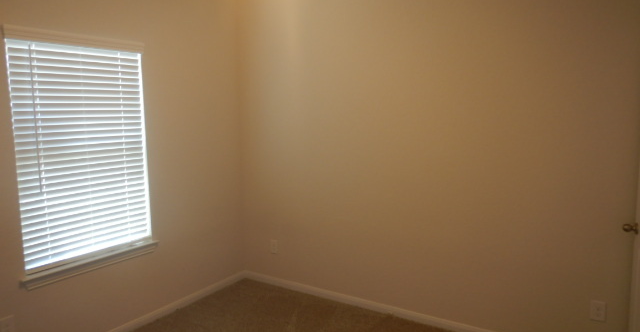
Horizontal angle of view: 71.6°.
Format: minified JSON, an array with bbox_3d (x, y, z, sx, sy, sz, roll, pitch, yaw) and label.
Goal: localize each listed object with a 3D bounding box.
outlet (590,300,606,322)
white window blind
[{"bbox_3d":[1.669,0.877,2.661,0.070,0.117,0.012,4,8,33],"label":"outlet"},{"bbox_3d":[-1.490,-0.101,2.885,0.075,1.420,0.880,4,8,33],"label":"white window blind"}]

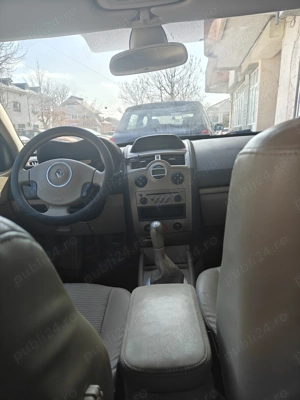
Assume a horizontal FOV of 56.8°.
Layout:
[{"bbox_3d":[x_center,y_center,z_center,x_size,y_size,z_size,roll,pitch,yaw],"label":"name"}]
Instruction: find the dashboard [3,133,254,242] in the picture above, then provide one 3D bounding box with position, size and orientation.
[{"bbox_3d":[0.047,-0.087,1.256,1.390,0.410,0.450,-3,14,2],"label":"dashboard"}]

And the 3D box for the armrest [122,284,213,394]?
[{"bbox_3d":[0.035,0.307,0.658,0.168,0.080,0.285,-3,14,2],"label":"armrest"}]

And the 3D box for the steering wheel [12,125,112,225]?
[{"bbox_3d":[-0.318,-0.086,1.027,0.374,0.374,0.100,-3,-13,2],"label":"steering wheel"}]

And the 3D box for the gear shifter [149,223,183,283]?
[{"bbox_3d":[0.054,0.168,0.912,0.110,0.220,0.130,-3,14,2],"label":"gear shifter"}]

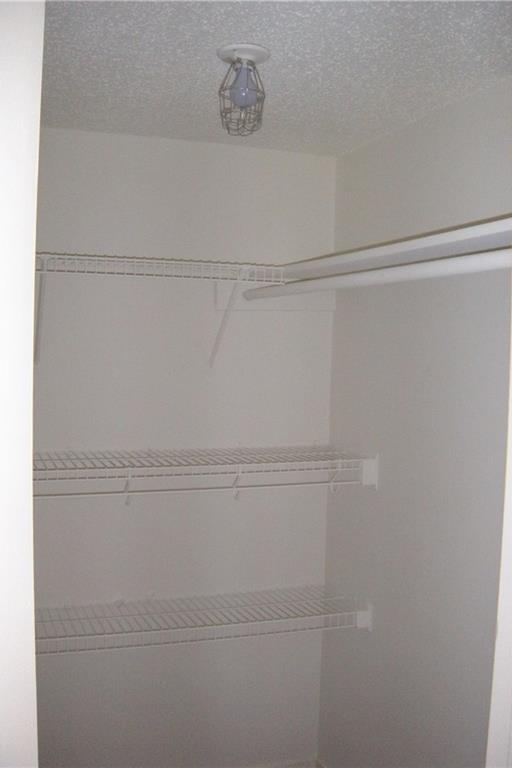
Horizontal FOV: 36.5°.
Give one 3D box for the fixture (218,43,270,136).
[{"bbox_3d":[-0.026,-0.602,1.600,0.113,0.162,0.113,1,3,0],"label":"fixture"}]

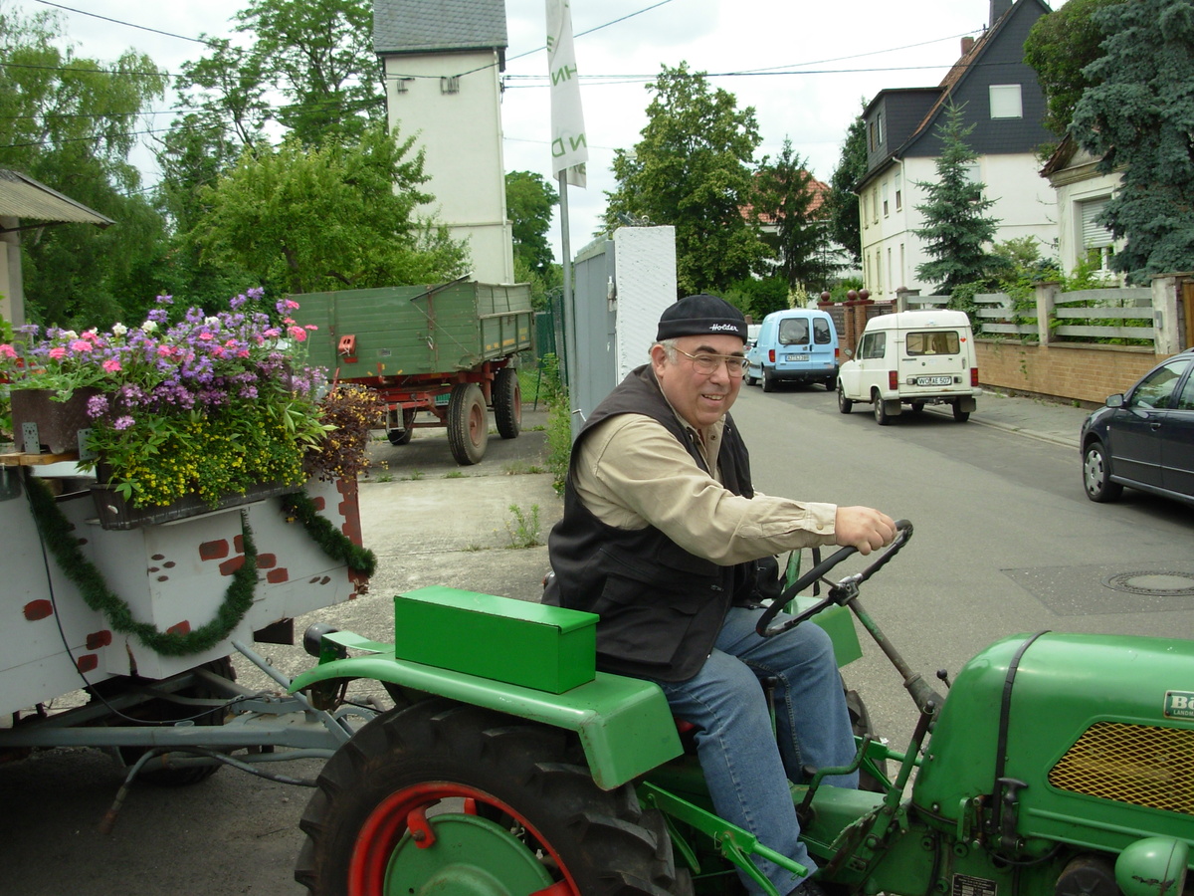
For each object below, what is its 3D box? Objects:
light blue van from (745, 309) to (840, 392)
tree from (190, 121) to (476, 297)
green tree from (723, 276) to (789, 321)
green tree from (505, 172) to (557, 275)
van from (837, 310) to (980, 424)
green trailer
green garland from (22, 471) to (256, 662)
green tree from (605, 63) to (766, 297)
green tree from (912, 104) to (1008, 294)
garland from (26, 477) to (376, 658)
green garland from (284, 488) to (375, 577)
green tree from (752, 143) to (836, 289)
[{"bbox_3d":[4.474,-2.346,30.803,1.570,1.790,4.000,-2,6,-1],"label":"light blue van"},{"bbox_3d":[-4.786,-3.199,23.760,4.888,5.317,4.600,-2,6,0],"label":"tree"},{"bbox_3d":[6.121,-5.001,50.156,2.505,3.188,2.400,-2,6,0],"label":"green tree"},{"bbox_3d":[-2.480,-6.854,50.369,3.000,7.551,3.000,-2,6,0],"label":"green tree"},{"bbox_3d":[5.014,-1.398,21.532,1.490,1.720,3.750,-2,6,0],"label":"van"},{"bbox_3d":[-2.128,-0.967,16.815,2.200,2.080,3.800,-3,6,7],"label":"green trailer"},{"bbox_3d":[-1.348,0.313,3.999,0.310,0.617,0.706,1,6,29],"label":"green garland"},{"bbox_3d":[3.850,-9.649,53.584,6.518,11.951,6.518,-2,6,0],"label":"green tree"},{"bbox_3d":[10.058,-5.845,36.354,2.514,7.236,2.514,-2,6,0],"label":"green tree"},{"bbox_3d":[-1.150,0.275,4.350,0.310,0.626,1.516,1,6,29],"label":"garland"},{"bbox_3d":[-0.981,0.319,4.827,0.120,0.432,0.534,1,6,29],"label":"green garland"},{"bbox_3d":[8.322,-8.365,54.433,3.443,8.859,3.443,-2,6,0],"label":"green tree"}]

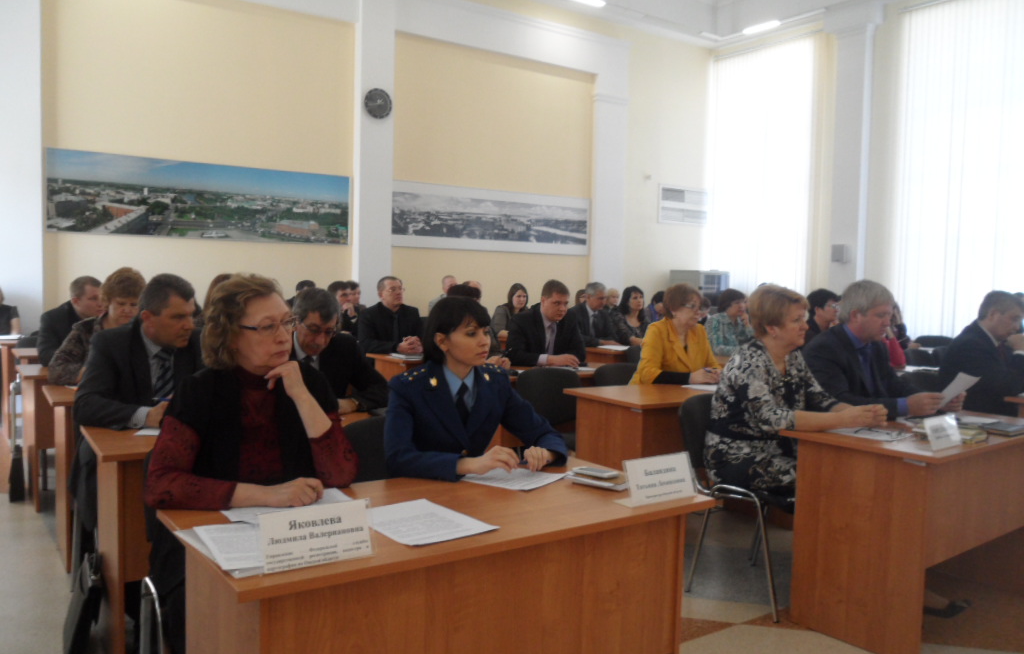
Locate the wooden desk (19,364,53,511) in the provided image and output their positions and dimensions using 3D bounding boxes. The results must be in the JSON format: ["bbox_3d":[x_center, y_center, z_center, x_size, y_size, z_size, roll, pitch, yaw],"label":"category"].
[{"bbox_3d":[-2.283,0.618,4.857,1.200,0.750,0.600,-1,4,-35],"label":"wooden desk"}]

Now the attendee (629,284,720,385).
[{"bbox_3d":[0.990,0.406,4.742,0.560,1.320,0.750,-1,4,-35],"label":"attendee"}]

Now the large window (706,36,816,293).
[{"bbox_3d":[3.598,-2.124,11.891,0.150,4.020,1.750,-1,4,-35],"label":"large window"}]

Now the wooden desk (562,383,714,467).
[{"bbox_3d":[0.919,0.714,4.310,1.200,0.750,0.600,-1,4,-35],"label":"wooden desk"}]

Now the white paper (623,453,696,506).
[{"bbox_3d":[0.372,0.381,2.039,0.230,0.110,0.065,-1,4,-35],"label":"white paper"}]

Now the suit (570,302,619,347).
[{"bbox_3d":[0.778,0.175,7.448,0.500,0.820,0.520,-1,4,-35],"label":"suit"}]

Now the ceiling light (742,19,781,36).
[{"bbox_3d":[3.436,-4.125,11.000,0.110,0.070,0.620,-1,4,-35],"label":"ceiling light"}]

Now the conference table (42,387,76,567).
[{"bbox_3d":[-1.611,0.676,3.963,1.200,0.750,0.600,-1,4,-35],"label":"conference table"}]

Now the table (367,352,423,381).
[{"bbox_3d":[-0.435,0.587,6.112,1.200,0.750,0.600,-1,4,-35],"label":"table"}]

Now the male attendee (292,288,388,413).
[{"bbox_3d":[-0.832,0.464,3.404,0.600,1.260,0.770,-1,4,-35],"label":"male attendee"}]

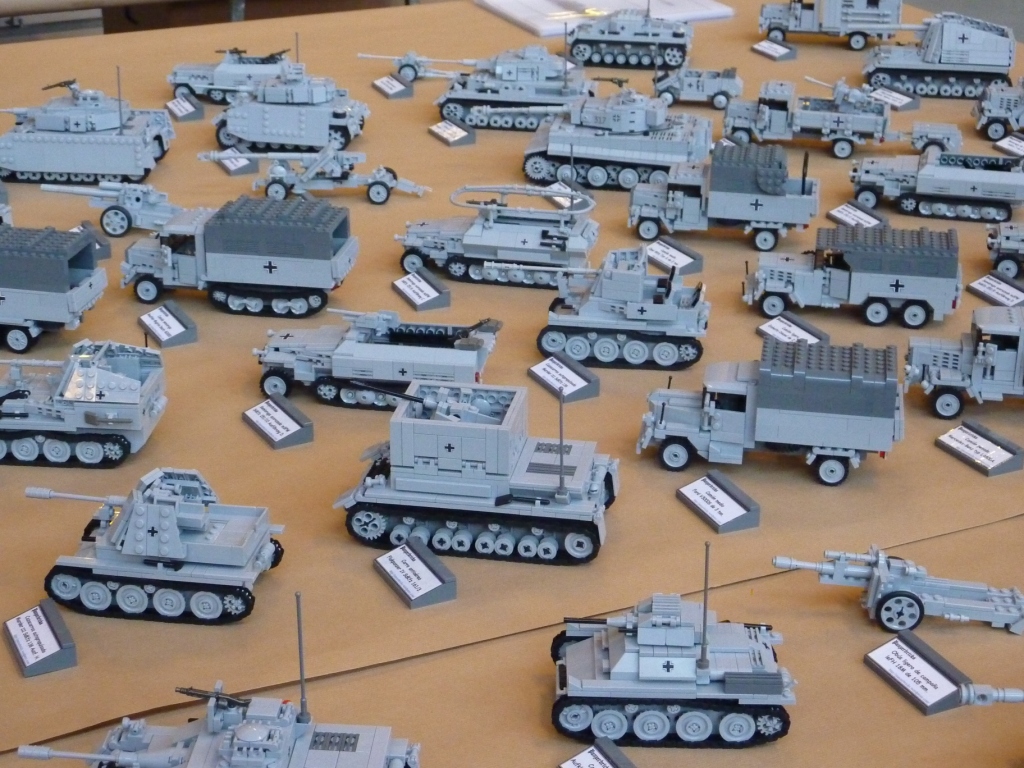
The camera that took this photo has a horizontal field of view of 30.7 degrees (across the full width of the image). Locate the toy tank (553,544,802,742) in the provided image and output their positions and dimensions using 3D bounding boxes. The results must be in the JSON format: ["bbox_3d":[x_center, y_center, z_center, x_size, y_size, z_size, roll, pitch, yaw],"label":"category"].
[{"bbox_3d":[0.091,0.135,1.063,0.139,0.124,0.069,1,24,2],"label":"toy tank"}]

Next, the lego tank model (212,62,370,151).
[{"bbox_3d":[-0.238,-0.301,2.007,0.166,0.091,0.091,5,24,10],"label":"lego tank model"}]

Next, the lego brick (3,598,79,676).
[{"bbox_3d":[-0.288,0.153,1.137,0.032,0.016,0.064,-10,26,-23],"label":"lego brick"}]

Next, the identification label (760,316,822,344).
[{"bbox_3d":[0.236,-0.043,1.590,0.024,0.002,0.060,-27,31,-13],"label":"identification label"}]

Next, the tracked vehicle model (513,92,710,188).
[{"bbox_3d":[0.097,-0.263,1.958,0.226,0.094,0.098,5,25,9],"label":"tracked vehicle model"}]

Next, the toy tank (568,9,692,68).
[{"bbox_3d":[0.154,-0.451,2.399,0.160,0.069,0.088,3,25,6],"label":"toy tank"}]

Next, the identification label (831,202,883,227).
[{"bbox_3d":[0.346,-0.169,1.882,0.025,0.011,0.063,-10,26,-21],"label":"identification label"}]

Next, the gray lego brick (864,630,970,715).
[{"bbox_3d":[0.241,0.171,1.105,0.032,0.015,0.062,-11,27,-23],"label":"gray lego brick"}]

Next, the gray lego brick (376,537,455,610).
[{"bbox_3d":[-0.065,0.123,1.225,0.032,0.016,0.064,-11,26,-24],"label":"gray lego brick"}]

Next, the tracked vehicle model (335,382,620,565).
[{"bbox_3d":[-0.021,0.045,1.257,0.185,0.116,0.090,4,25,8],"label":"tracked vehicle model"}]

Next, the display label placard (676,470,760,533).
[{"bbox_3d":[0.147,0.083,1.324,0.032,0.016,0.063,-9,26,-21],"label":"display label placard"}]

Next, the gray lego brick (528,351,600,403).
[{"bbox_3d":[0.041,-0.006,1.518,0.032,0.016,0.064,-12,26,-25],"label":"gray lego brick"}]

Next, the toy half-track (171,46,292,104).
[{"bbox_3d":[-0.335,-0.372,2.229,0.147,0.063,0.060,4,25,7],"label":"toy half-track"}]

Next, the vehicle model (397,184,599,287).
[{"bbox_3d":[-0.013,-0.141,1.727,0.186,0.079,0.072,6,24,11],"label":"vehicle model"}]

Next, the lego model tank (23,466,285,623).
[{"bbox_3d":[-0.229,0.097,1.180,0.162,0.083,0.064,4,25,8],"label":"lego model tank"}]

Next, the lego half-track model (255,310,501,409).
[{"bbox_3d":[-0.106,-0.026,1.464,0.188,0.071,0.065,4,25,8],"label":"lego half-track model"}]

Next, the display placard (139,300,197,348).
[{"bbox_3d":[-0.297,-0.052,1.610,0.032,0.016,0.063,-11,27,-26],"label":"display placard"}]

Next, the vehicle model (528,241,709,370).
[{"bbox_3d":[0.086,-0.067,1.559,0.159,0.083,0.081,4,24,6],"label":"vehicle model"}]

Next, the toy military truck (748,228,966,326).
[{"bbox_3d":[0.302,-0.101,1.653,0.189,0.078,0.063,5,24,11],"label":"toy military truck"}]

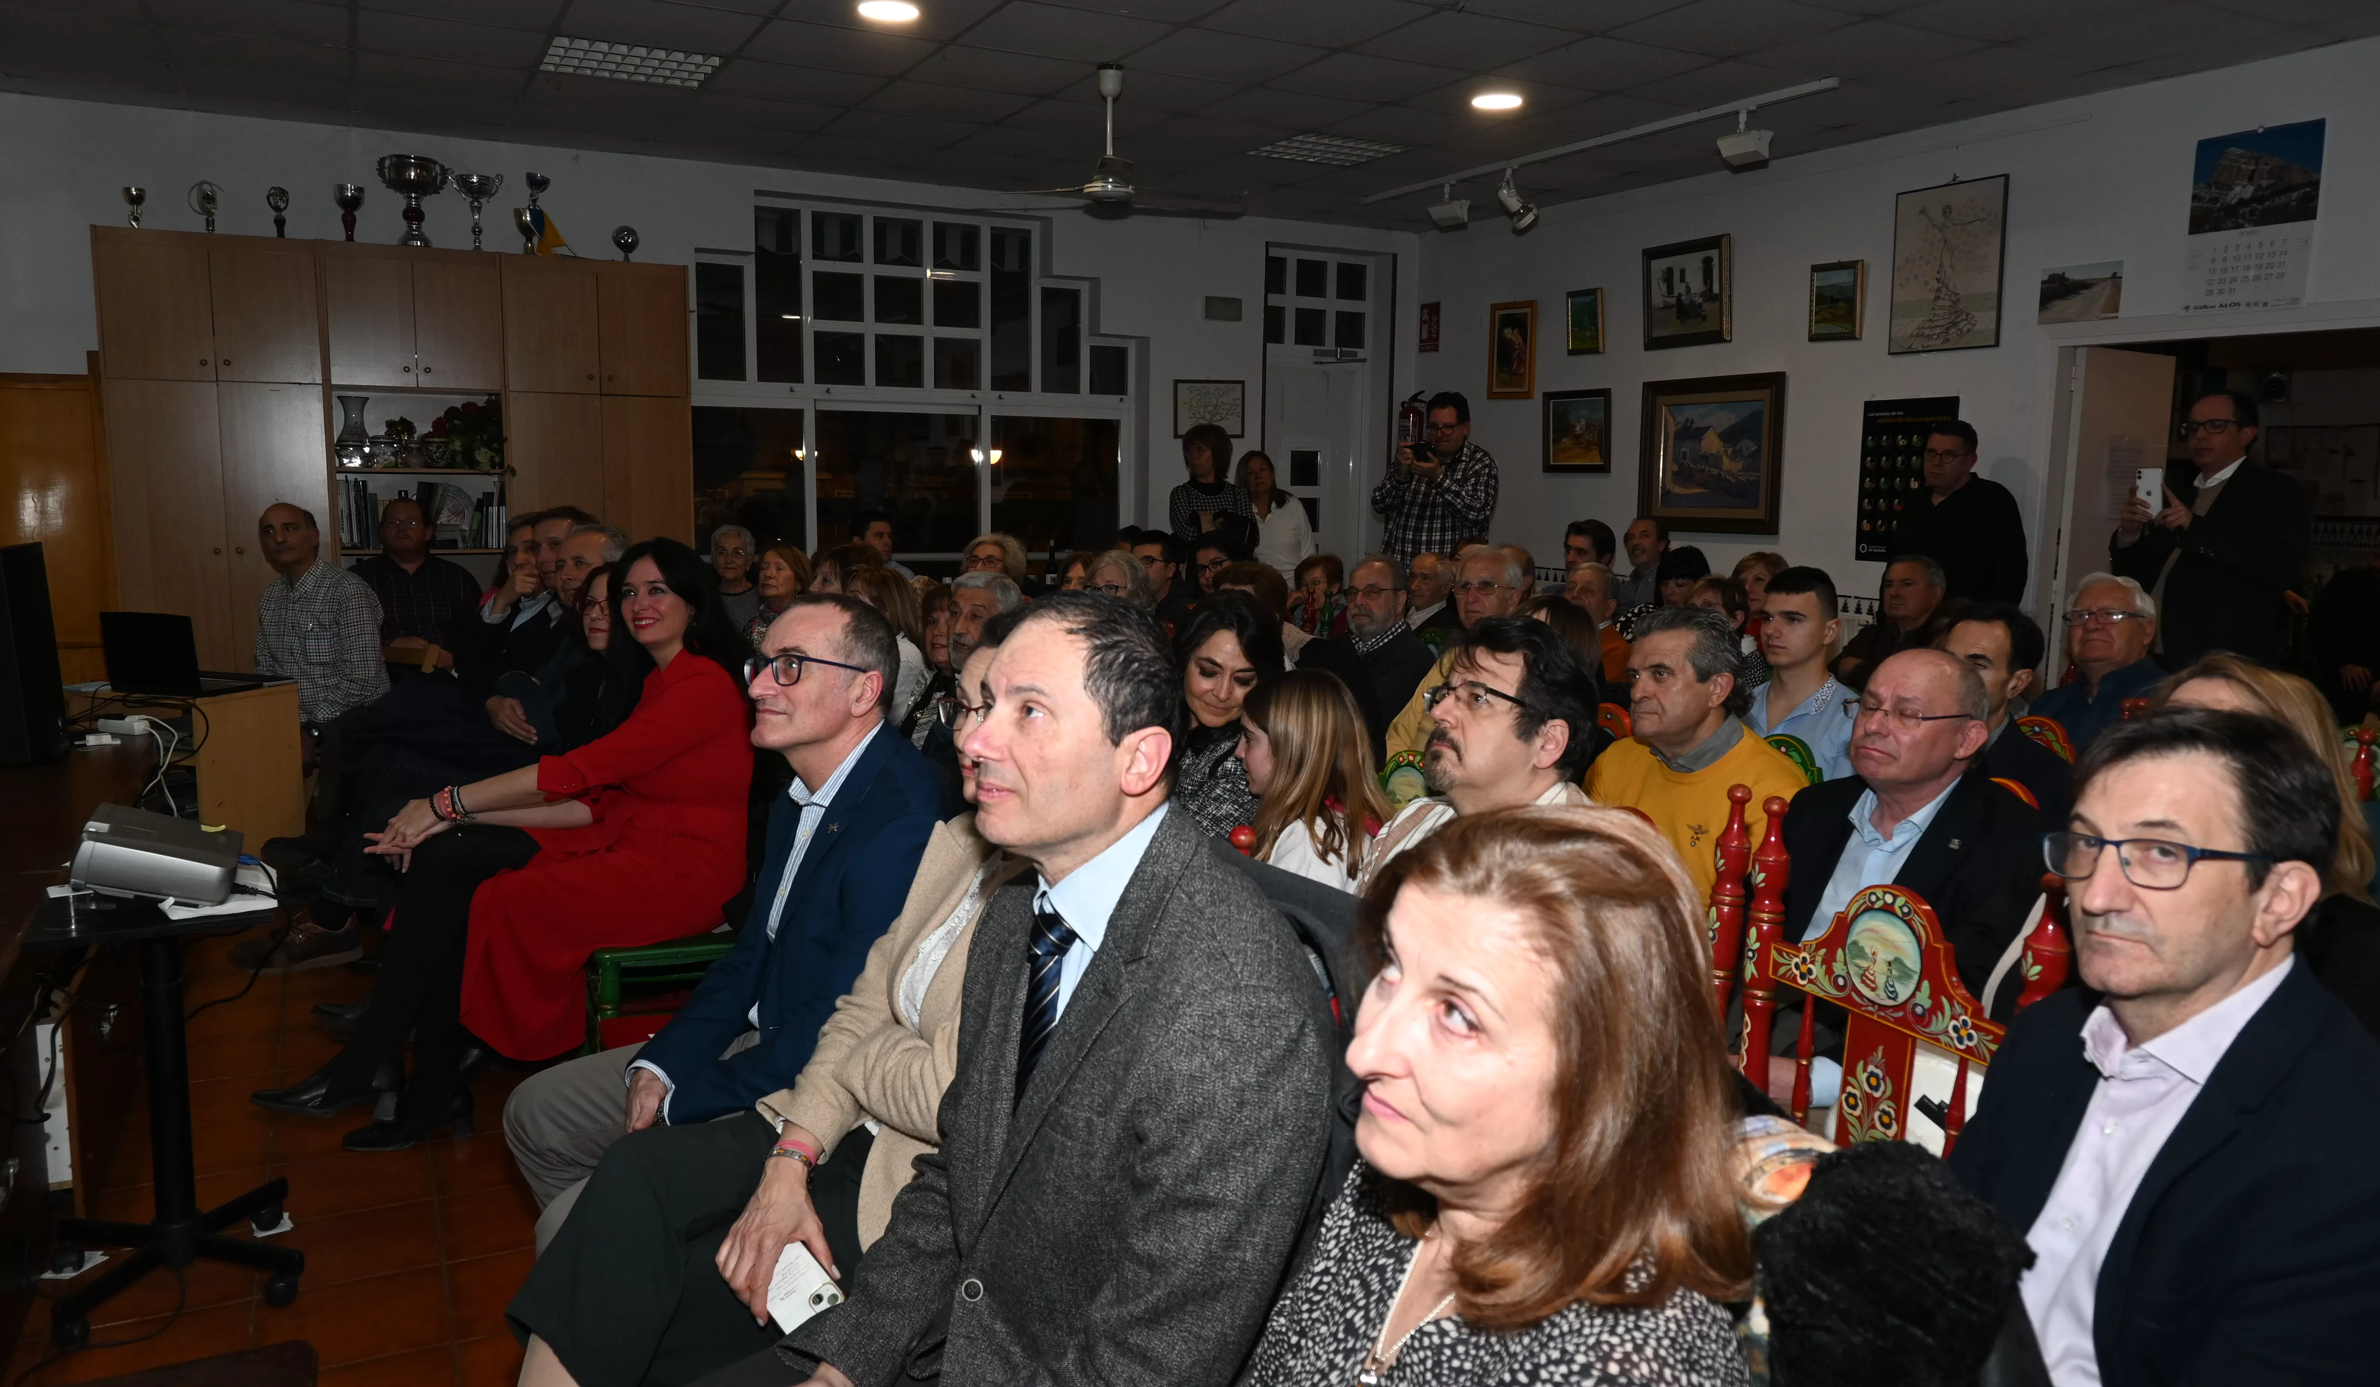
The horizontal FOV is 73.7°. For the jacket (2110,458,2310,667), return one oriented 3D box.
[{"bbox_3d":[3.302,-0.382,5.131,0.430,0.750,0.550,-2,9,-21],"label":"jacket"}]

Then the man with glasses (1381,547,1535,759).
[{"bbox_3d":[0.729,0.202,4.552,0.720,1.228,0.550,-7,11,-42],"label":"man with glasses"}]

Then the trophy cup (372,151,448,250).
[{"bbox_3d":[-3.355,-2.108,6.863,0.280,0.420,0.230,-3,9,-28],"label":"trophy cup"}]

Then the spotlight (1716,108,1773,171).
[{"bbox_3d":[2.129,-2.130,6.096,0.140,0.215,0.170,-3,9,-27],"label":"spotlight"}]

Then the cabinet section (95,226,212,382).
[{"bbox_3d":[-4.172,-1.559,6.448,0.380,0.578,0.420,-3,9,-28],"label":"cabinet section"}]

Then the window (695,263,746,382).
[{"bbox_3d":[-2.341,-1.851,7.937,0.235,0.570,0.060,-3,9,-28],"label":"window"}]

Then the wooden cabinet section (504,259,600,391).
[{"bbox_3d":[-2.955,-1.680,7.317,0.377,0.588,0.420,-3,9,-27],"label":"wooden cabinet section"}]

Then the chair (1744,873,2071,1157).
[{"bbox_3d":[0.738,0.691,1.996,0.430,1.035,0.462,-3,9,-24],"label":"chair"}]

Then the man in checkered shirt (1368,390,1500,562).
[{"bbox_3d":[1.158,-0.512,7.570,0.550,1.824,0.430,5,9,28],"label":"man in checkered shirt"}]

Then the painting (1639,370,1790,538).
[{"bbox_3d":[2.497,-1.146,7.644,0.060,0.725,0.885,-3,9,-28],"label":"painting"}]

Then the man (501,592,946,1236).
[{"bbox_3d":[-0.672,0.493,2.388,0.760,1.280,0.530,-5,10,-35],"label":"man"}]

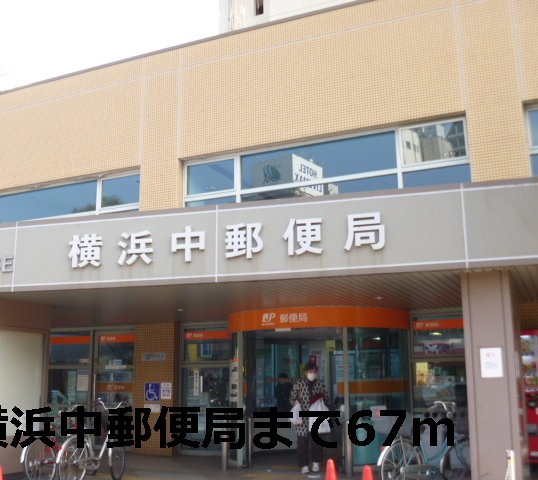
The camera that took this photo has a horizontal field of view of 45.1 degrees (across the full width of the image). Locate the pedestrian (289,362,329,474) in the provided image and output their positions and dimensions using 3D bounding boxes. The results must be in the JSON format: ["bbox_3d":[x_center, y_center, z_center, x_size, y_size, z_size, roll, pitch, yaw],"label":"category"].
[{"bbox_3d":[0.601,2.635,9.610,0.550,1.570,0.420,-1,-11,3],"label":"pedestrian"}]

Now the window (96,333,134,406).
[{"bbox_3d":[-3.014,2.533,12.702,0.963,1.424,0.060,-6,-13,26],"label":"window"}]

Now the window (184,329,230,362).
[{"bbox_3d":[-1.132,2.004,12.316,1.080,0.630,0.080,-6,-13,24],"label":"window"}]

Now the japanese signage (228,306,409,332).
[{"bbox_3d":[0.560,1.351,10.707,3.160,0.318,1.200,-6,-13,24],"label":"japanese signage"}]

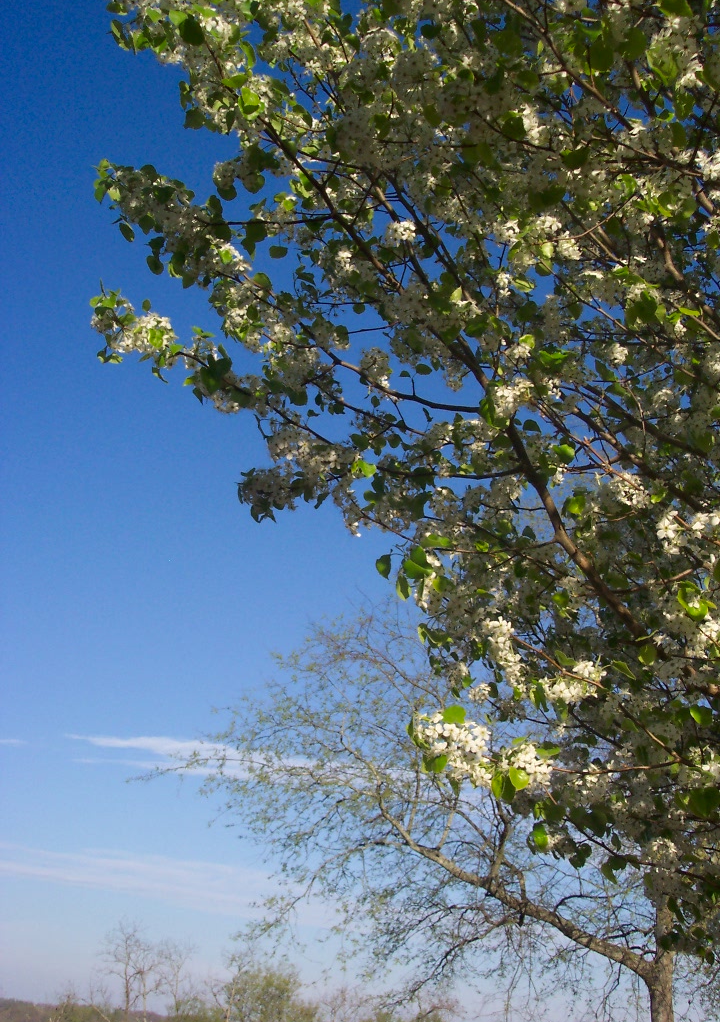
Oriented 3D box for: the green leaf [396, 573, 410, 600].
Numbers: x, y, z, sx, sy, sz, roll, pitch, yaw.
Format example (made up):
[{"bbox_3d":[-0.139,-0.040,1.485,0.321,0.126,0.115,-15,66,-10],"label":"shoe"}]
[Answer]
[{"bbox_3d":[0.084,0.146,2.200,0.026,0.049,0.025,-11,-28,27],"label":"green leaf"}]

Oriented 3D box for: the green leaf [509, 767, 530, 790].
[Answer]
[{"bbox_3d":[0.245,0.411,1.750,0.033,0.033,0.018,-1,-25,8],"label":"green leaf"}]

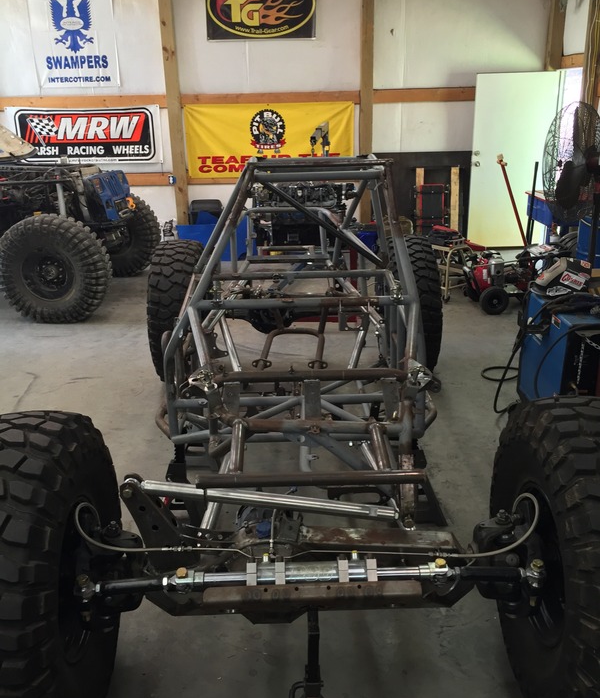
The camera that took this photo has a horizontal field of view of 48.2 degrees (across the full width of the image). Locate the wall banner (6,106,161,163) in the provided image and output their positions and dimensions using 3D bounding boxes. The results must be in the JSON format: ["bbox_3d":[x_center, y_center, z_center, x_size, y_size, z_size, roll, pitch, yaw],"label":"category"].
[{"bbox_3d":[-2.628,-2.612,8.219,1.835,0.669,0.020,-3,19,-3],"label":"wall banner"}]

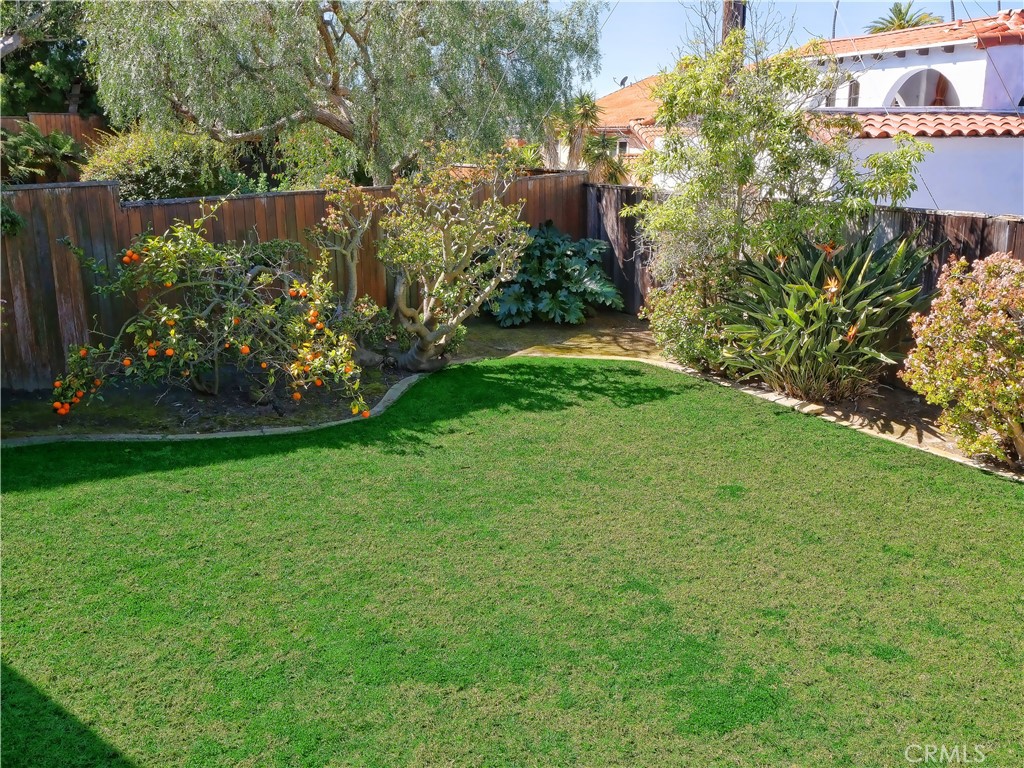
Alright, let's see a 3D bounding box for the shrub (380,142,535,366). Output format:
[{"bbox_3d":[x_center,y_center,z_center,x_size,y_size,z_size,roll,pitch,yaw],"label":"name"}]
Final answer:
[{"bbox_3d":[-0.637,-1.370,10.681,1.550,2.420,1.500,-1,16,-3],"label":"shrub"}]

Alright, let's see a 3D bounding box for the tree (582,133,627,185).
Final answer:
[{"bbox_3d":[1.715,-3.355,17.550,0.800,2.500,0.800,2,16,5],"label":"tree"}]

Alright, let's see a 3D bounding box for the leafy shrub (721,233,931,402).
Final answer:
[{"bbox_3d":[3.240,-0.717,9.878,1.950,1.600,1.650,5,17,18],"label":"leafy shrub"}]

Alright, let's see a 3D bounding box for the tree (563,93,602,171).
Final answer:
[{"bbox_3d":[1.329,-3.801,17.839,0.750,3.200,0.750,1,16,4],"label":"tree"}]

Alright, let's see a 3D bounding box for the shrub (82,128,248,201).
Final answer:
[{"bbox_3d":[-4.834,-2.178,13.206,2.100,2.600,1.900,-6,17,-19],"label":"shrub"}]

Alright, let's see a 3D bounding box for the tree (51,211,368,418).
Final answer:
[{"bbox_3d":[-3.035,-0.768,9.656,2.850,1.820,2.100,-5,17,-17],"label":"tree"}]

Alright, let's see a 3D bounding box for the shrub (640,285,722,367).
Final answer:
[{"bbox_3d":[2.076,-0.826,11.458,1.000,0.950,0.950,3,16,10],"label":"shrub"}]

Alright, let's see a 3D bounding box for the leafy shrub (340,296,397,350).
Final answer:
[{"bbox_3d":[-1.775,-0.780,11.627,0.660,0.730,0.600,-2,16,-9],"label":"leafy shrub"}]

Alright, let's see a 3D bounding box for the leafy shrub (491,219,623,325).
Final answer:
[{"bbox_3d":[0.581,-1.631,13.569,1.800,1.350,1.500,1,16,2],"label":"leafy shrub"}]

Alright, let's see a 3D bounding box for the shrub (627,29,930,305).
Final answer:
[{"bbox_3d":[2.910,-2.002,10.657,3.000,3.550,2.400,4,16,14],"label":"shrub"}]

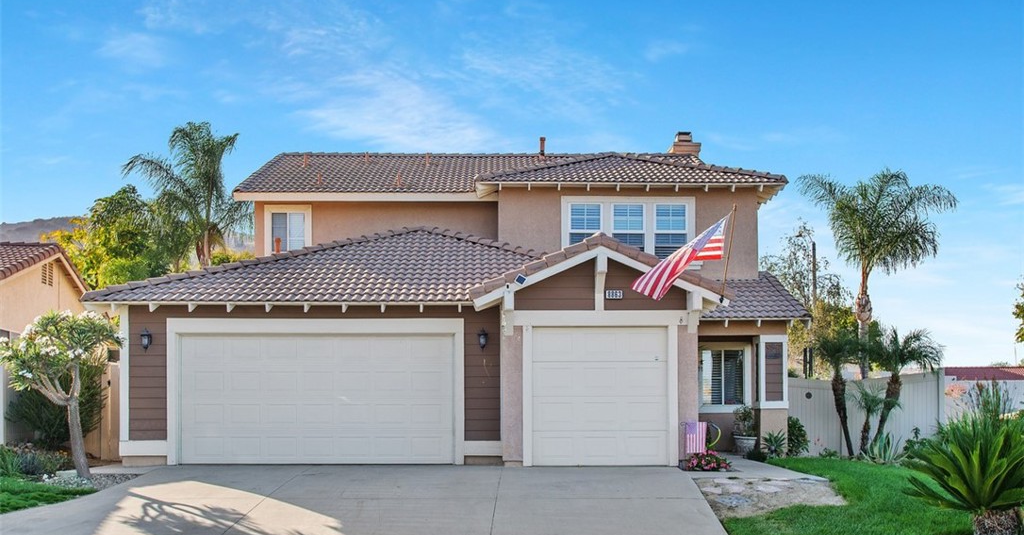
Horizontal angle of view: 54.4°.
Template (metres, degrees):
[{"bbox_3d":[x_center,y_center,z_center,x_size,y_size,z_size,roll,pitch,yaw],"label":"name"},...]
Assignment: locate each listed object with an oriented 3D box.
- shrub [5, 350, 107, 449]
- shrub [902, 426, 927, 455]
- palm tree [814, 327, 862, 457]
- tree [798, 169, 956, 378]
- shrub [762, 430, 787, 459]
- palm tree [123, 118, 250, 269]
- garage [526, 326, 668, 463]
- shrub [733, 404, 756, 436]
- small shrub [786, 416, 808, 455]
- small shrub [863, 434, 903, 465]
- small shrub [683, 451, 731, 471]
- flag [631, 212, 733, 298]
[{"bbox_3d":[-7.795,2.271,17.000,1.750,1.700,1.500,0,-2,0],"label":"shrub"},{"bbox_3d":[7.803,3.373,19.300,0.480,0.560,0.450,0,-2,0],"label":"shrub"},{"bbox_3d":[6.316,2.391,19.200,1.020,2.500,1.020,0,-3,0],"label":"palm tree"},{"bbox_3d":[10.279,0.816,28.000,4.400,7.100,4.200,0,-3,0],"label":"tree"},{"bbox_3d":[4.799,3.236,18.200,0.460,0.520,0.450,0,-2,0],"label":"shrub"},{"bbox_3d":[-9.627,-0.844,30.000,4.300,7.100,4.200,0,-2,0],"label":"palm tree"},{"bbox_3d":[1.413,2.065,15.900,2.160,2.230,0.100,0,-2,0],"label":"garage"},{"bbox_3d":[4.390,2.889,18.800,0.460,0.600,0.460,0,-3,0],"label":"shrub"},{"bbox_3d":[5.344,3.174,18.700,0.480,0.740,0.460,0,-2,0],"label":"small shrub"},{"bbox_3d":[6.773,3.309,18.200,0.780,0.580,0.750,0,-3,0],"label":"small shrub"},{"bbox_3d":[3.020,2.966,15.300,0.720,0.310,0.620,0,-3,0],"label":"small shrub"},{"bbox_3d":[2.454,-0.146,14.500,1.450,1.250,0.500,0,-2,0],"label":"flag"}]

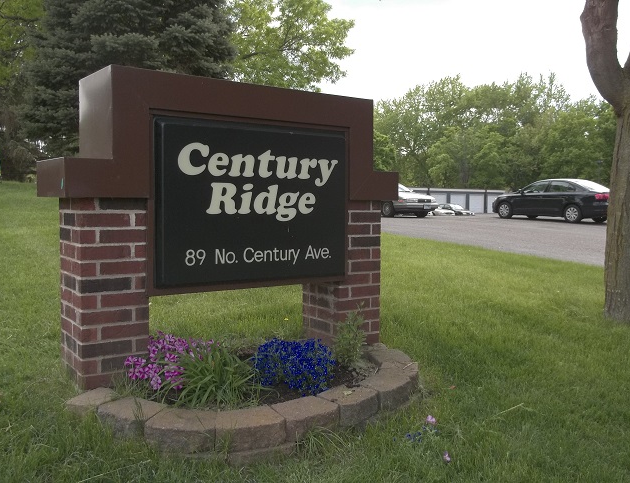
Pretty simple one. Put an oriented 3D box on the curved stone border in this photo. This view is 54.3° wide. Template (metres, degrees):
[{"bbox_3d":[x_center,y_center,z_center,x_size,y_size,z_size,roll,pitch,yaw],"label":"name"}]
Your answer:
[{"bbox_3d":[-0.132,0.789,3.090,1.999,0.157,0.881,-2,4,-36],"label":"curved stone border"}]

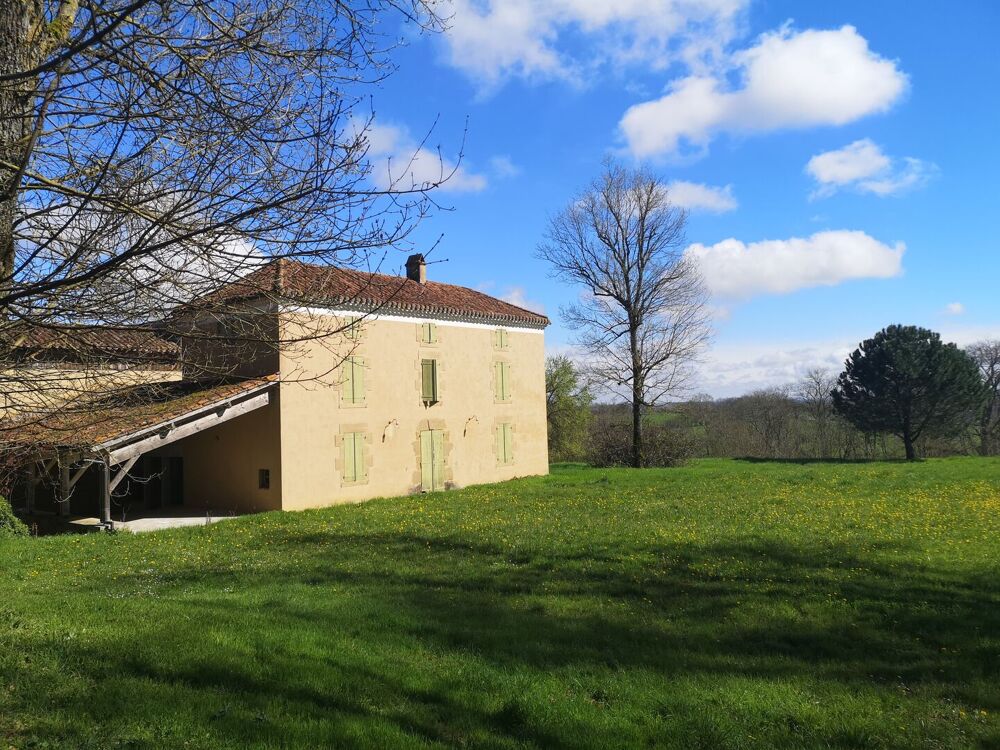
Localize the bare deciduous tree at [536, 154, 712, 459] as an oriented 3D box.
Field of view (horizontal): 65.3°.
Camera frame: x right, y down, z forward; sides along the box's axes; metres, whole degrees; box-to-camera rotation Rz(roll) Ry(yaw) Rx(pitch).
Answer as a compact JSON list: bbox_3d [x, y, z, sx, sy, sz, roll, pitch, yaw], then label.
[{"bbox_3d":[6.400,-3.150,40.300,8.800,15.800,8.400,-2,-2,9],"label":"bare deciduous tree"}]

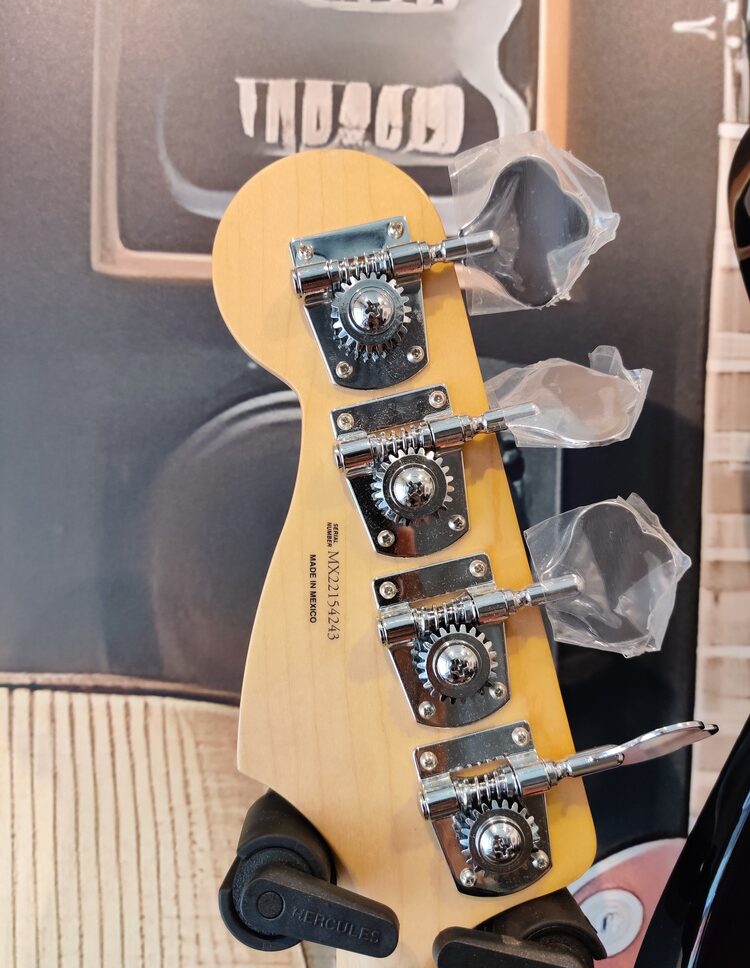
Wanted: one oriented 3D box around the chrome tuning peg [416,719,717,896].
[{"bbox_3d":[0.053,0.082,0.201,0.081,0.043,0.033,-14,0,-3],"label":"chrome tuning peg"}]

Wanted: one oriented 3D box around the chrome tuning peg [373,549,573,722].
[{"bbox_3d":[0.029,0.040,0.202,0.054,0.042,0.012,-14,0,-3],"label":"chrome tuning peg"}]

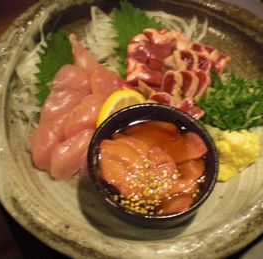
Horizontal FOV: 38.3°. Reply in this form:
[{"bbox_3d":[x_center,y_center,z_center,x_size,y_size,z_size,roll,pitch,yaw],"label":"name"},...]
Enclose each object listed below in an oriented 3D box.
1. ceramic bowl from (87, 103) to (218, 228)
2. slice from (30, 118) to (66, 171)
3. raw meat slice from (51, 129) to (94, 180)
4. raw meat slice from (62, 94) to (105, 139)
[{"bbox_3d":[0.017,0.032,0.307,0.100,0.043,0.100,0,56,0],"label":"ceramic bowl"},{"bbox_3d":[-0.073,0.012,0.334,0.023,0.014,0.050,11,57,7],"label":"slice"},{"bbox_3d":[-0.052,0.020,0.330,0.022,0.014,0.050,26,60,16],"label":"raw meat slice"},{"bbox_3d":[-0.042,-0.012,0.343,0.024,0.014,0.047,27,60,17],"label":"raw meat slice"}]

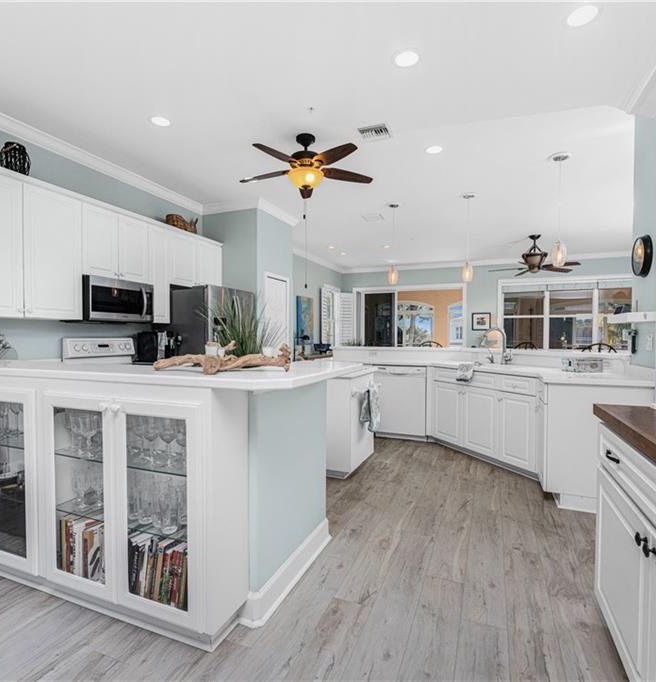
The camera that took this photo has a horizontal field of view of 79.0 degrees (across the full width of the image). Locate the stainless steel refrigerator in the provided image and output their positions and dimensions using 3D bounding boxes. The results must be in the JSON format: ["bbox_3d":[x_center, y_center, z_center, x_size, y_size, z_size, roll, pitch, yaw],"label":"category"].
[{"bbox_3d":[-1.464,0.269,4.761,0.820,1.730,0.920,0,1,22],"label":"stainless steel refrigerator"}]

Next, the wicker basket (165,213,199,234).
[{"bbox_3d":[-1.736,-1.352,4.776,0.270,0.250,0.500,0,1,22],"label":"wicker basket"}]

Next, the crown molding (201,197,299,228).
[{"bbox_3d":[-1.076,-1.747,5.660,0.940,0.120,1.170,0,1,22],"label":"crown molding"}]

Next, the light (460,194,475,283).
[{"bbox_3d":[1.724,-1.250,4.929,0.160,1.060,0.160,0,1,22],"label":"light"}]

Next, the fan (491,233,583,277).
[{"bbox_3d":[3.504,-1.479,6.766,1.500,0.660,1.500,0,1,22],"label":"fan"}]

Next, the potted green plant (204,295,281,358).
[{"bbox_3d":[-0.591,-0.037,2.715,0.580,0.570,0.580,0,1,22],"label":"potted green plant"}]

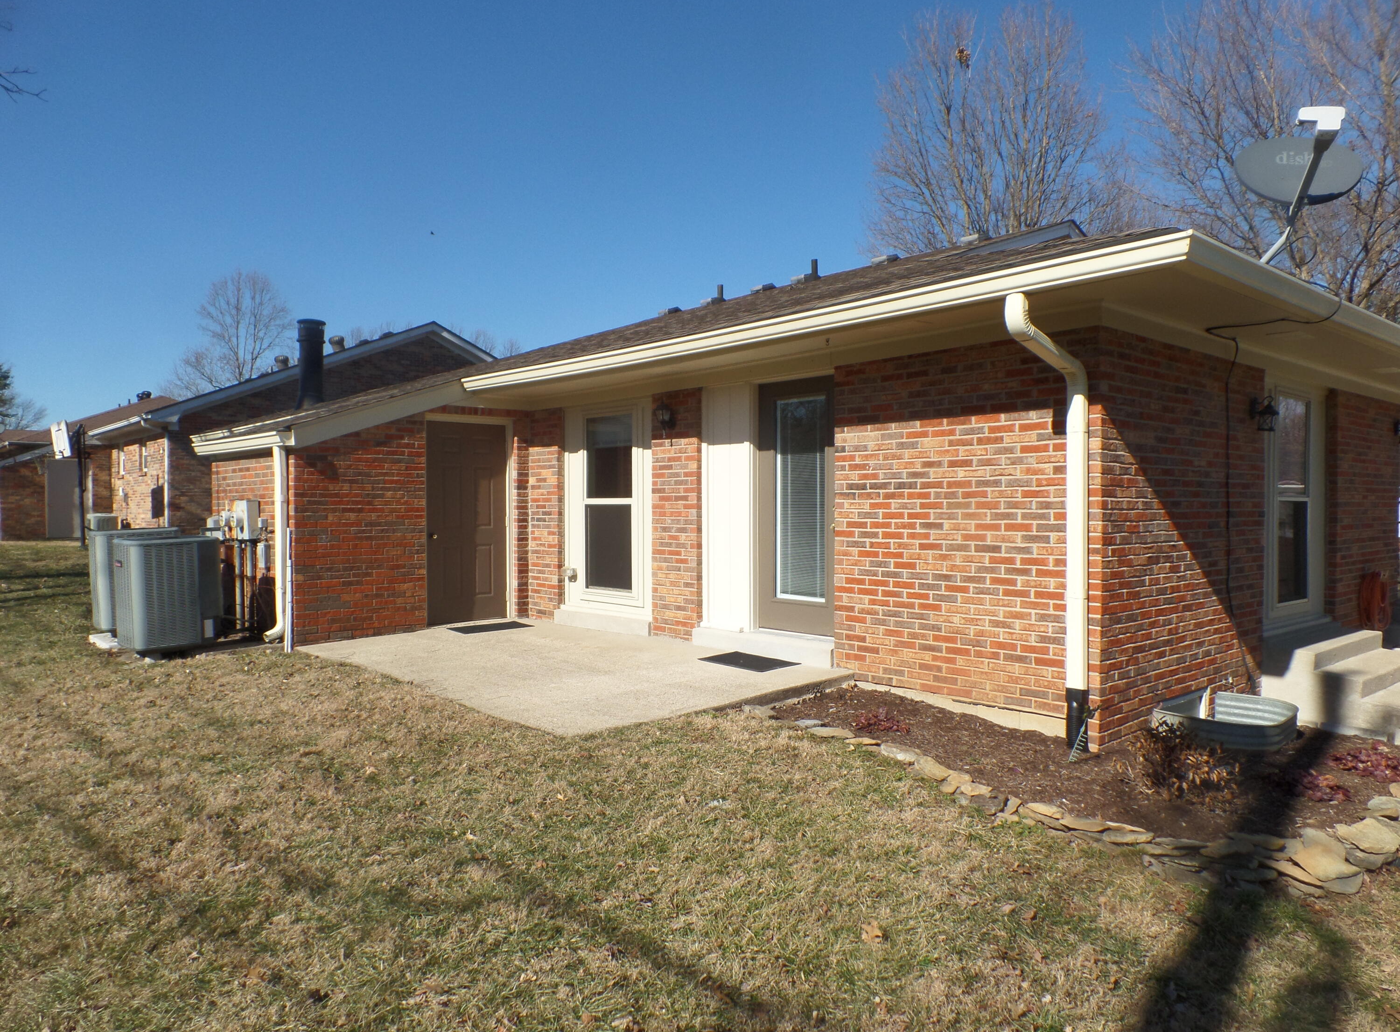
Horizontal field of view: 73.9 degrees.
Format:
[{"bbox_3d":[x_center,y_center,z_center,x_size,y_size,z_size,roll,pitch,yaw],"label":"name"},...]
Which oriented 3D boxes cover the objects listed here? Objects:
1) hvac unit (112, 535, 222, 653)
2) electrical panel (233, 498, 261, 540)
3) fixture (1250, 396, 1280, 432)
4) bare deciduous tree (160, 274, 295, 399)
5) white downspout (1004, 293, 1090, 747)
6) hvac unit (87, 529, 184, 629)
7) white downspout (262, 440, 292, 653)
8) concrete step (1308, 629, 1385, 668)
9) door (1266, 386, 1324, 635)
[{"bbox_3d":[-4.826,0.674,8.434,0.740,0.935,0.780,-1,1,-42],"label":"hvac unit"},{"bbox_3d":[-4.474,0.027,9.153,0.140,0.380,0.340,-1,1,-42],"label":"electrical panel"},{"bbox_3d":[4.190,-0.750,6.870,0.125,0.270,0.185,-1,1,-42],"label":"fixture"},{"bbox_3d":[-23.000,-5.400,45.000,6.200,13.100,6.000,0,1,0],"label":"bare deciduous tree"},{"bbox_3d":[1.973,0.070,5.235,0.720,2.570,0.100,-1,1,-42],"label":"white downspout"},{"bbox_3d":[-5.871,0.643,9.634,0.740,0.945,0.780,-1,1,-42],"label":"hvac unit"},{"bbox_3d":[-3.880,0.263,8.450,0.210,1.810,0.100,-1,1,-42],"label":"white downspout"},{"bbox_3d":[5.130,1.085,7.570,1.850,0.150,0.320,-1,1,-42],"label":"concrete step"},{"bbox_3d":[5.020,-0.090,7.830,1.450,2.000,0.100,-1,1,-42],"label":"door"}]

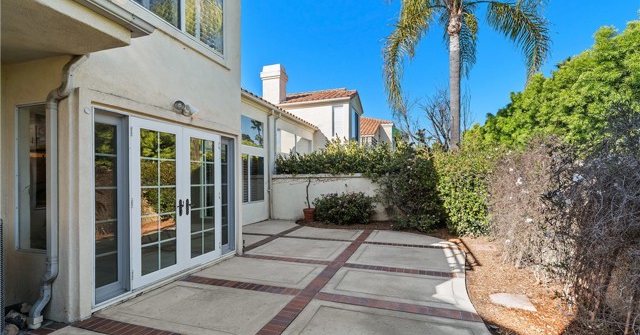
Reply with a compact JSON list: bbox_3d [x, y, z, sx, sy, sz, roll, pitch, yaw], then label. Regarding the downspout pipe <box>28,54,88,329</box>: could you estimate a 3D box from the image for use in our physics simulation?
[{"bbox_3d":[-2.433,0.235,2.655,0.560,2.470,0.180,-1,-2,19],"label":"downspout pipe"}]

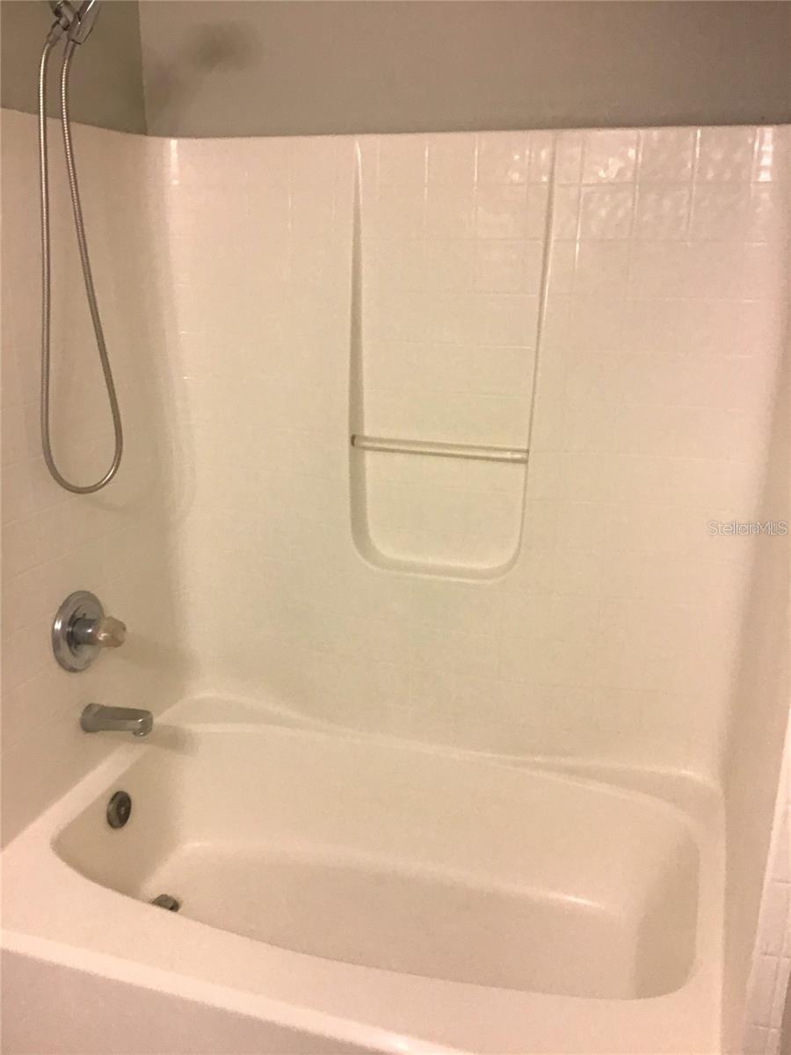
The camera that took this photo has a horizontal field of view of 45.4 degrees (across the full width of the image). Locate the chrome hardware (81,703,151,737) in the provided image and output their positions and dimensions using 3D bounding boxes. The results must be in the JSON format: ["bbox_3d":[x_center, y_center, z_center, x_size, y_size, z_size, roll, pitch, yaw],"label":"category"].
[{"bbox_3d":[-0.603,0.426,2.062,0.153,0.068,0.059,5,15,15],"label":"chrome hardware"}]

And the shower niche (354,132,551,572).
[{"bbox_3d":[0.100,-0.351,2.028,0.406,0.929,0.098,5,15,15],"label":"shower niche"}]

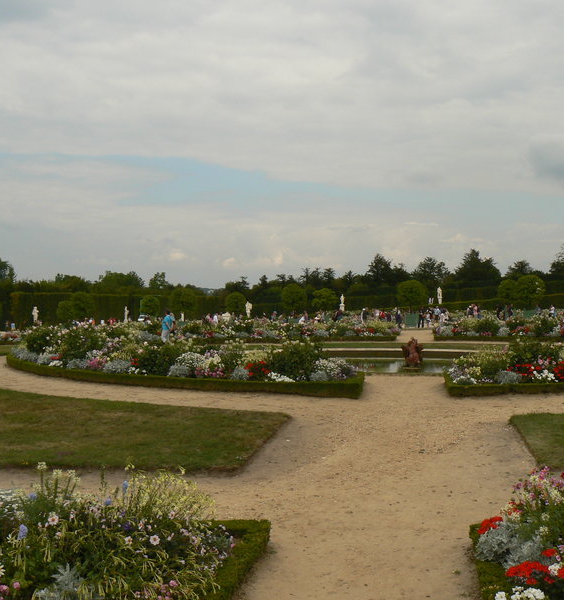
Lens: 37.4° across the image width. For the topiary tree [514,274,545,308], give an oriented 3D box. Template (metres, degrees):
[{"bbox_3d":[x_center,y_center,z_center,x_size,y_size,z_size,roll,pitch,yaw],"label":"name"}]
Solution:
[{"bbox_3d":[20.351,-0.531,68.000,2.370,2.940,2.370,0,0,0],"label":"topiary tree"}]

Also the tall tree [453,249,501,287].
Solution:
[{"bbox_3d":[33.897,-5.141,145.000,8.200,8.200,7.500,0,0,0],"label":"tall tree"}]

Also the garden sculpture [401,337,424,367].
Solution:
[{"bbox_3d":[5.038,2.008,32.000,0.850,1.200,0.800,0,0,9],"label":"garden sculpture"}]

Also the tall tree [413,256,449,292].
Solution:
[{"bbox_3d":[28.654,-4.327,160.000,7.120,8.080,7.120,0,0,0],"label":"tall tree"}]

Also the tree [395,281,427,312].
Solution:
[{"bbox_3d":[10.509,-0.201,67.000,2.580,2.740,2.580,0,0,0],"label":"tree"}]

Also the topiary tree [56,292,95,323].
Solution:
[{"bbox_3d":[-21.046,0.868,85.000,3.980,3.270,3.190,0,0,0],"label":"topiary tree"}]

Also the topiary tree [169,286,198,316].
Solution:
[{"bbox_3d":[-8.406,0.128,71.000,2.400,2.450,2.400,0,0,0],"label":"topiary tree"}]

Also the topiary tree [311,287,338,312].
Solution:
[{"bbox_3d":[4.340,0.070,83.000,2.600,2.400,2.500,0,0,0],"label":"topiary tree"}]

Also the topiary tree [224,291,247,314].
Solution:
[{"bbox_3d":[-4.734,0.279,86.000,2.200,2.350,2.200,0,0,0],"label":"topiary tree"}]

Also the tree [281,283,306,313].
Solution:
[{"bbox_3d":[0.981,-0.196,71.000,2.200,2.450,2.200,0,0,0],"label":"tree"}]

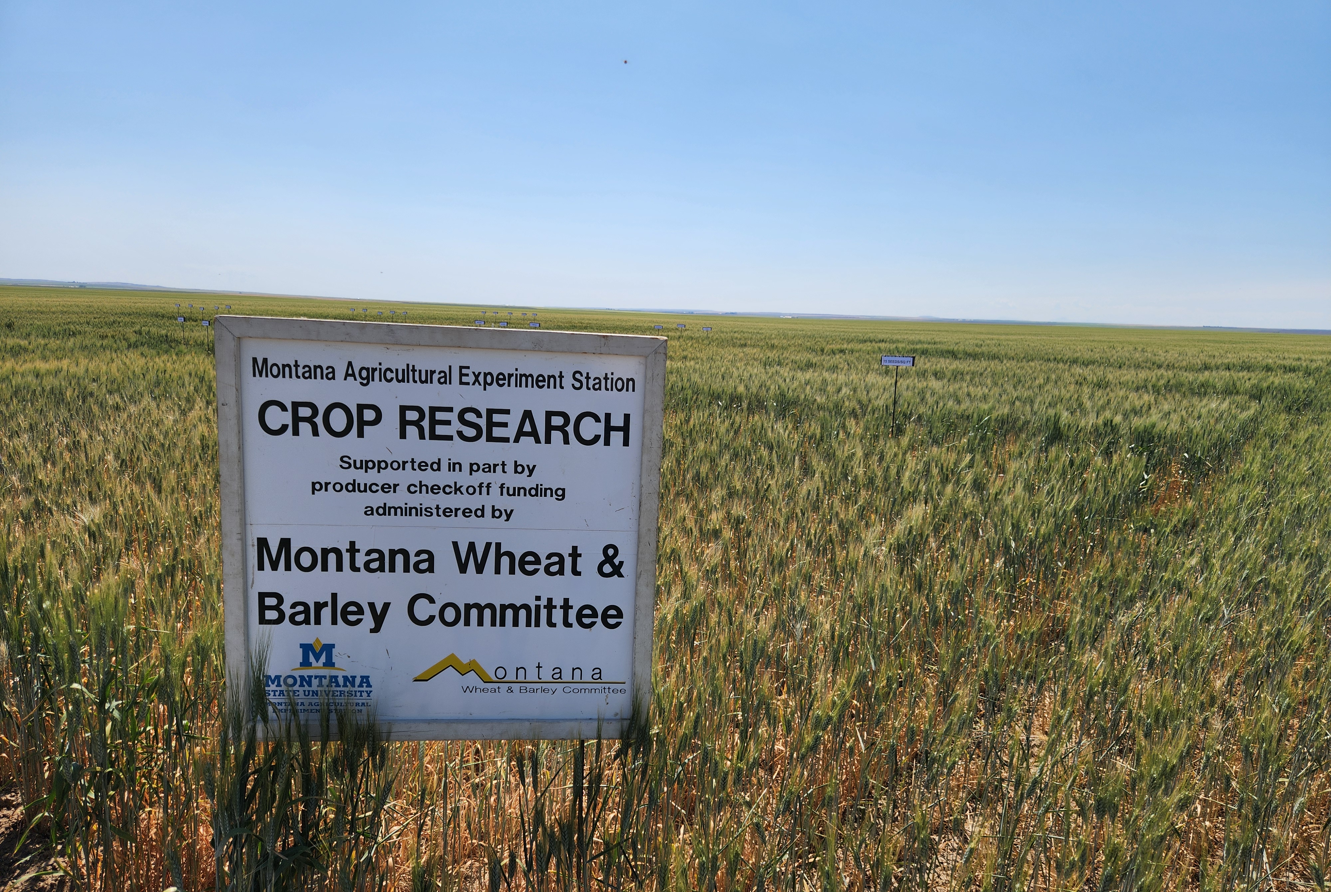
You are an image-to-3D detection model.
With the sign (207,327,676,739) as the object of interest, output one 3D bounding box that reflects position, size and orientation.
[{"bbox_3d":[-0.476,0.202,1.924,0.920,0.909,0.045,1,9,-6],"label":"sign"}]

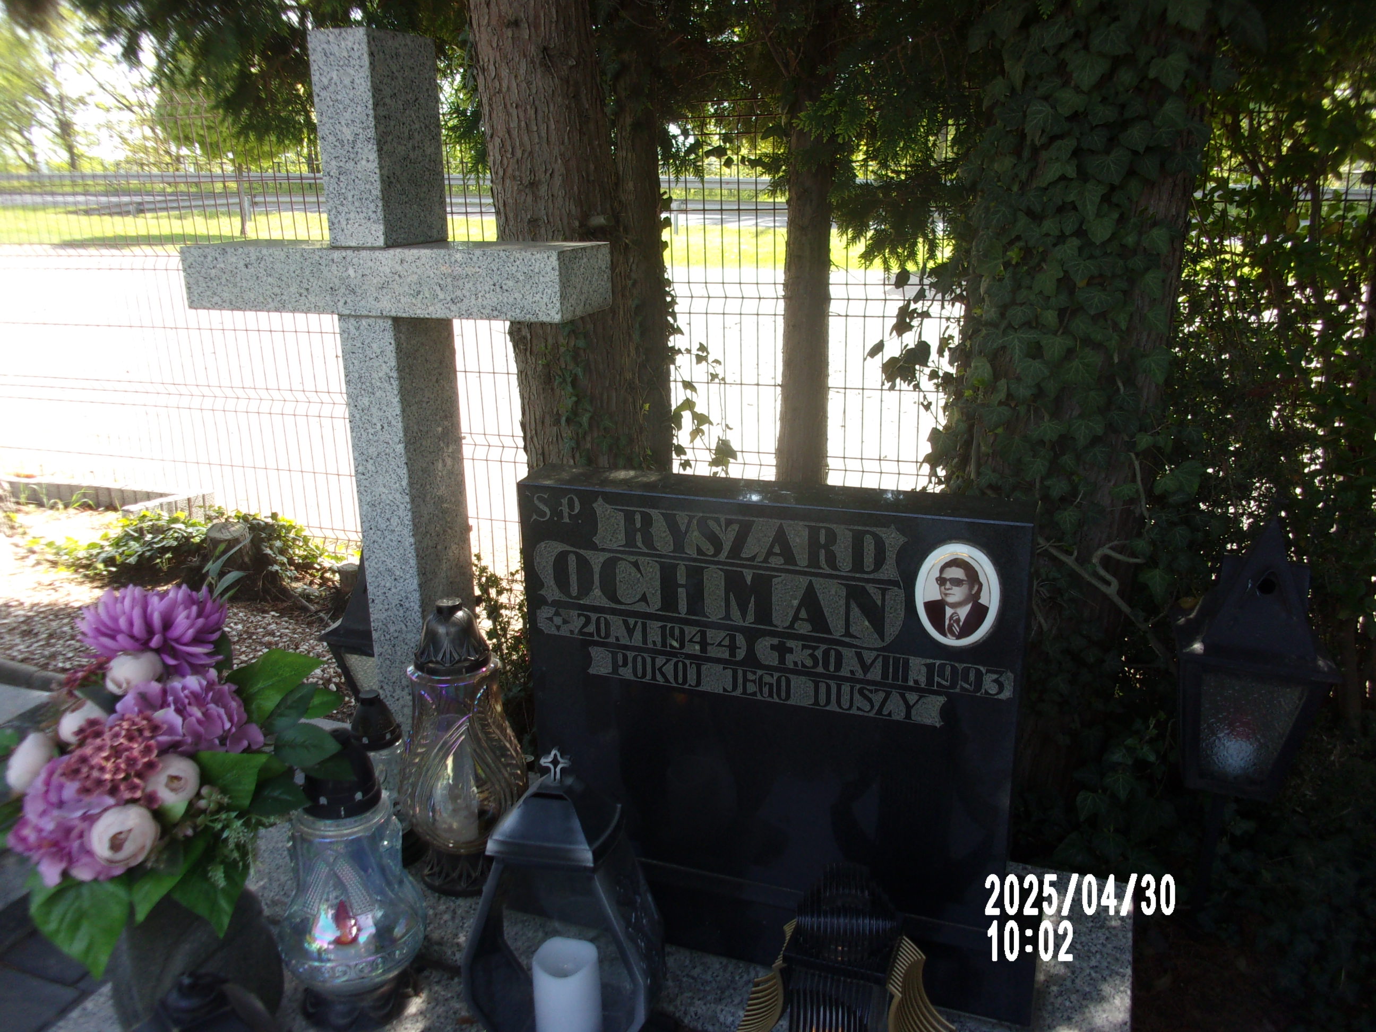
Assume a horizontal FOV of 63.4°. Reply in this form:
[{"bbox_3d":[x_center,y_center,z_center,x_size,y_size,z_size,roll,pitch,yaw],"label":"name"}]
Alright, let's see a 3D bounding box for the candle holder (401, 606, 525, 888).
[{"bbox_3d":[-0.311,0.308,1.506,0.171,0.404,0.171,-1,17,0],"label":"candle holder"}]

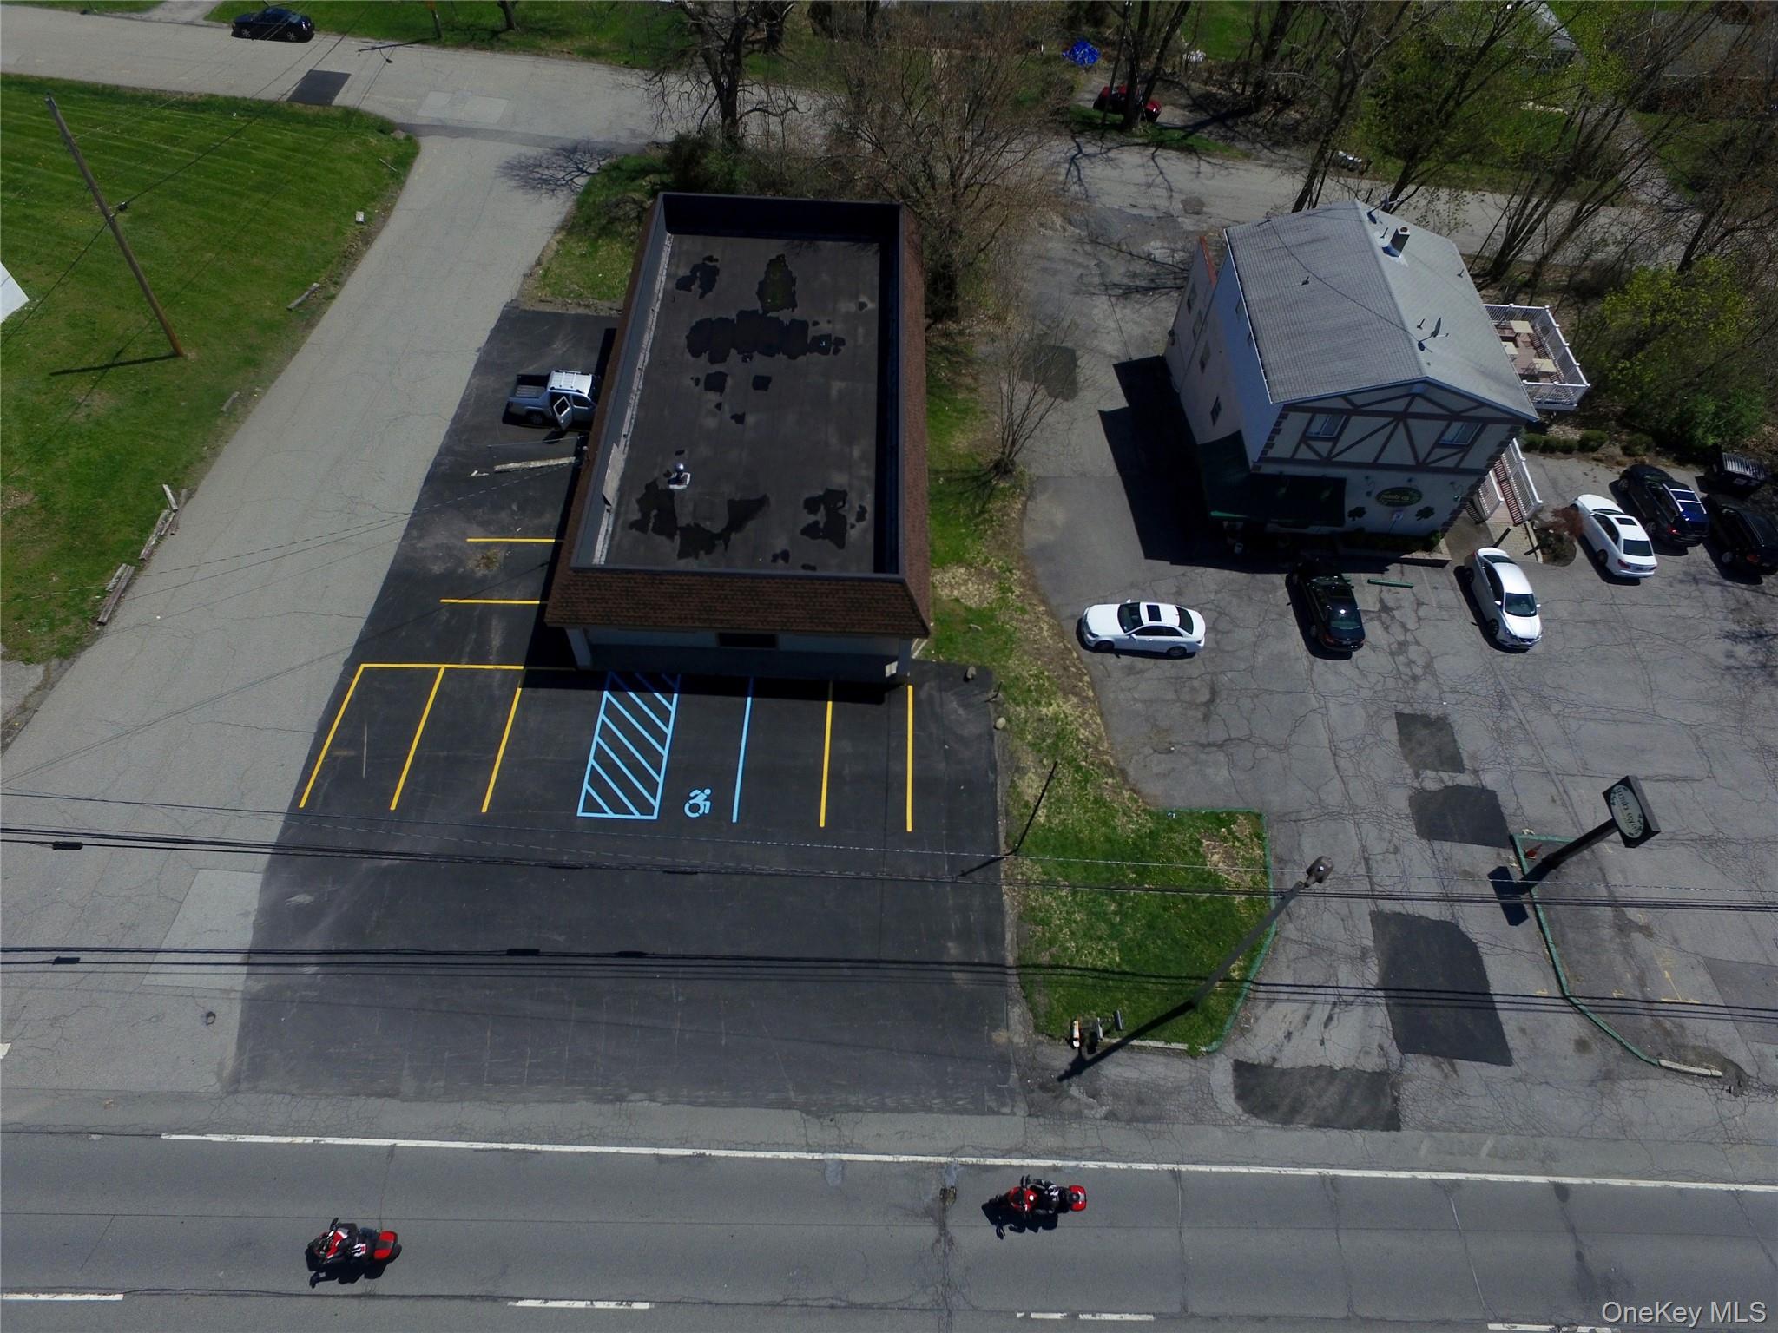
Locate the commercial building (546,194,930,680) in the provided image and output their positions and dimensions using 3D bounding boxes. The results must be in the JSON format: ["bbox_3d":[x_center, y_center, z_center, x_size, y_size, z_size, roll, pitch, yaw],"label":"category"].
[{"bbox_3d":[-4.864,-10.343,41.031,12.534,4.800,23.866,2,54,-3],"label":"commercial building"}]

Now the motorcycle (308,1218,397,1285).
[{"bbox_3d":[-12.754,13.952,24.338,2.100,1.400,0.850,3,54,-2],"label":"motorcycle"}]

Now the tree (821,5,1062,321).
[{"bbox_3d":[2.205,-20.890,45.457,9.300,12.000,9.300,6,54,0],"label":"tree"}]

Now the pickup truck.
[{"bbox_3d":[-13.468,-11.458,43.793,5.150,1.780,1.950,2,54,-3],"label":"pickup truck"}]

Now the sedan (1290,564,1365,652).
[{"bbox_3d":[17.147,-2.551,39.843,1.820,1.450,4.650,1,54,-3],"label":"sedan"}]

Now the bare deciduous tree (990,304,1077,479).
[{"bbox_3d":[5.496,-10.299,40.661,3.300,7.200,3.200,6,54,0],"label":"bare deciduous tree"}]

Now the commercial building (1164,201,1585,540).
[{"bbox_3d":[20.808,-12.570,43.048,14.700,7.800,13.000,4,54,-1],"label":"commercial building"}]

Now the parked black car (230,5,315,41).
[{"bbox_3d":[-37.613,-39.321,62.674,4.550,1.400,1.800,3,54,-2],"label":"parked black car"}]

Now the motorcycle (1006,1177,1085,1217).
[{"bbox_3d":[3.882,13.547,25.968,2.100,1.400,0.850,3,54,-2],"label":"motorcycle"}]

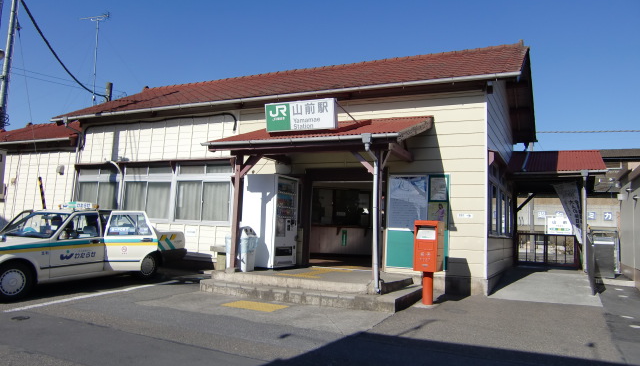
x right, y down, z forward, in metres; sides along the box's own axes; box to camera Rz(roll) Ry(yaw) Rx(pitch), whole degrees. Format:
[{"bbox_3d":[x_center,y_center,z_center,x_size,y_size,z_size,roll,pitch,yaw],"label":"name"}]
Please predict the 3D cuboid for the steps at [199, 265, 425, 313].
[{"bbox_3d":[0.019,1.772,9.207,3.450,0.340,2.400,0,-5,25],"label":"steps"}]

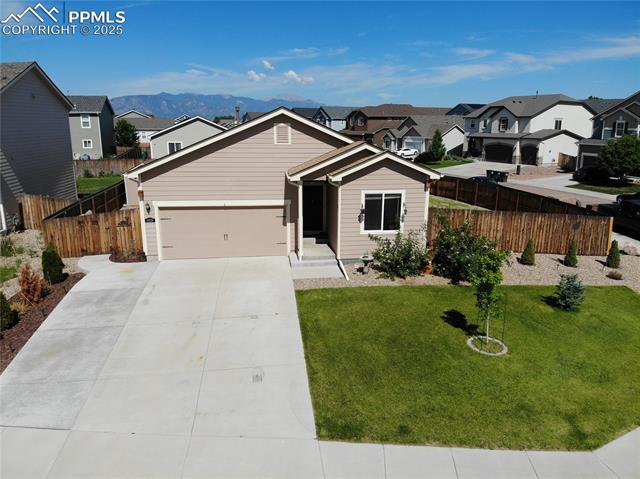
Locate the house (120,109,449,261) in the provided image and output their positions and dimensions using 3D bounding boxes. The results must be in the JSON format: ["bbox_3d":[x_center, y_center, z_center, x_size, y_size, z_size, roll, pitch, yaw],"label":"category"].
[{"bbox_3d":[-2.720,-3.493,22.822,12.500,6.000,14.800,-1,15,-9],"label":"house"}]

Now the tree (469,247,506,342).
[{"bbox_3d":[4.385,1.547,11.702,0.984,2.667,0.937,-1,15,-9],"label":"tree"}]

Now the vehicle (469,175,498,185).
[{"bbox_3d":[12.429,-4.093,33.517,1.850,1.460,4.700,-3,15,-11],"label":"vehicle"}]

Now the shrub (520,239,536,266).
[{"bbox_3d":[8.093,0.494,17.117,0.543,1.016,0.517,-1,15,-9],"label":"shrub"}]

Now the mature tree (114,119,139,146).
[{"bbox_3d":[-29.231,-15.747,66.395,3.500,4.900,3.500,0,14,0],"label":"mature tree"}]

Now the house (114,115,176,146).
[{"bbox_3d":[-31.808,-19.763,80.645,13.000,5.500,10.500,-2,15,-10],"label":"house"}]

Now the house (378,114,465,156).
[{"bbox_3d":[22.777,-20.985,88.258,12.000,6.800,14.500,-10,18,-35],"label":"house"}]

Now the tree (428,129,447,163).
[{"bbox_3d":[16.779,-13.340,62.836,2.589,4.636,2.466,-1,15,-9],"label":"tree"}]

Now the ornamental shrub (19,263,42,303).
[{"bbox_3d":[-9.354,1.333,14.175,0.760,1.250,0.720,-10,17,-34],"label":"ornamental shrub"}]

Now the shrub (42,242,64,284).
[{"bbox_3d":[-9.143,0.797,15.153,0.685,1.427,0.653,-1,15,-9],"label":"shrub"}]

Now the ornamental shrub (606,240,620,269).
[{"bbox_3d":[11.760,0.576,17.656,0.453,1.103,0.431,-1,15,-9],"label":"ornamental shrub"}]

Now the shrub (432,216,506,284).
[{"bbox_3d":[5.148,0.368,15.461,2.506,2.337,2.267,-1,15,-9],"label":"shrub"}]

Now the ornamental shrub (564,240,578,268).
[{"bbox_3d":[10.522,0.558,18.402,0.600,1.180,0.580,9,17,30],"label":"ornamental shrub"}]

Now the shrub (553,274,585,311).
[{"bbox_3d":[8.548,1.698,15.094,1.080,1.250,1.050,9,17,30],"label":"shrub"}]

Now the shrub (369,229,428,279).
[{"bbox_3d":[2.988,0.363,16.756,2.200,1.650,1.950,-2,14,-7],"label":"shrub"}]

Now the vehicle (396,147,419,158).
[{"bbox_3d":[14.656,-14.564,73.827,4.700,1.400,1.880,-8,16,-29],"label":"vehicle"}]

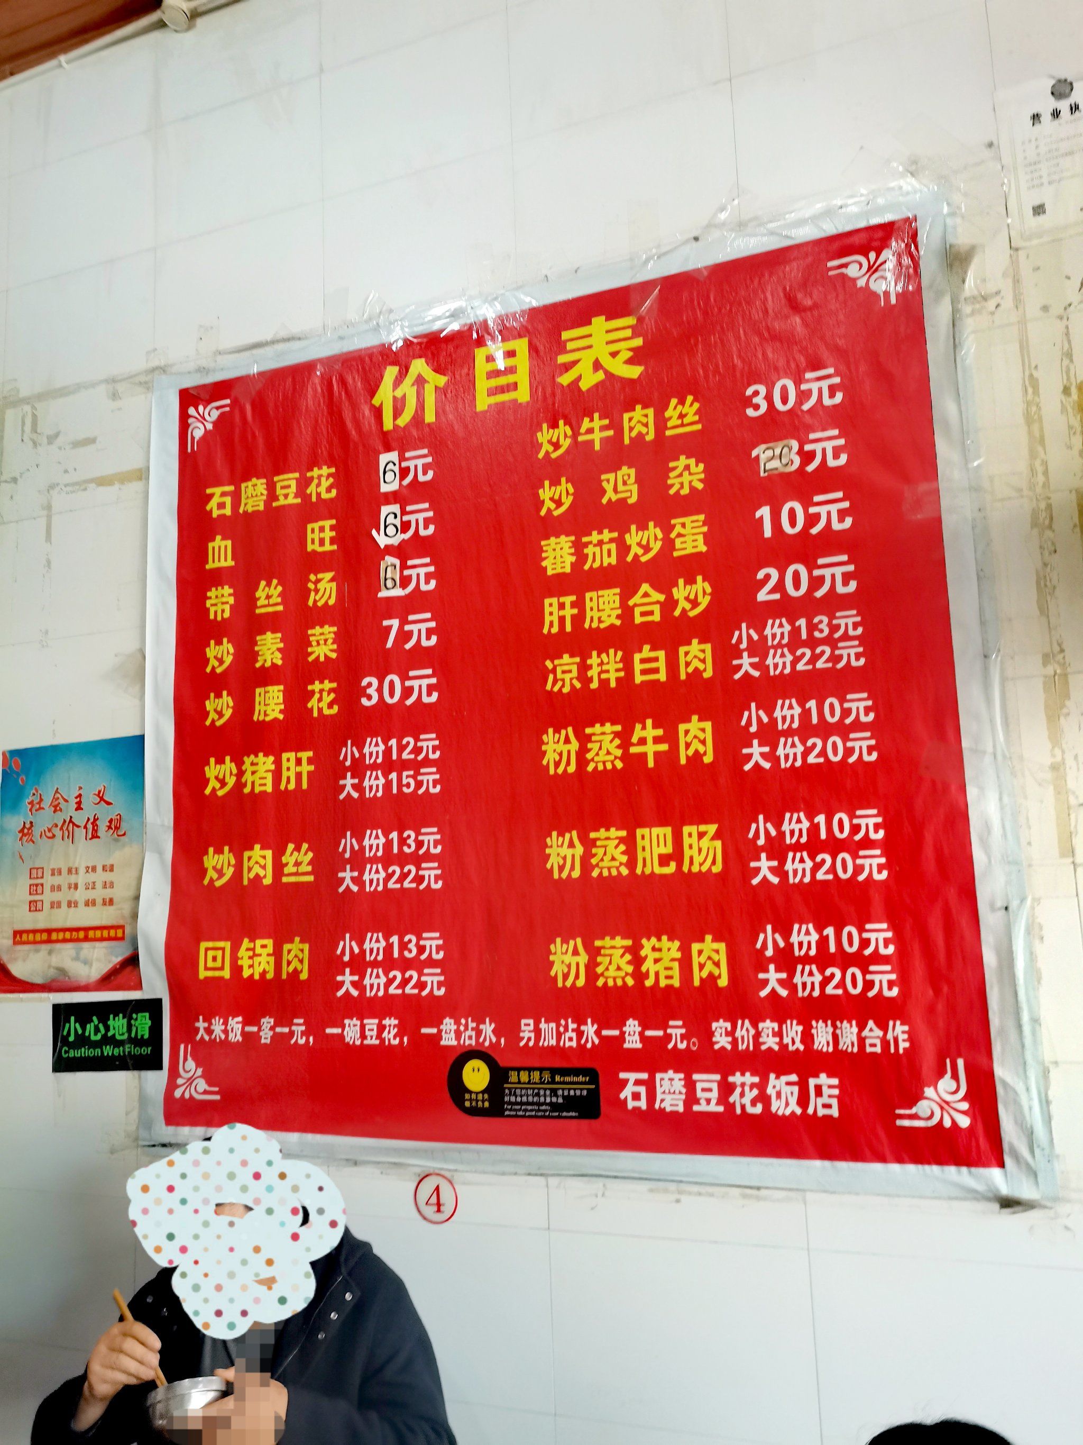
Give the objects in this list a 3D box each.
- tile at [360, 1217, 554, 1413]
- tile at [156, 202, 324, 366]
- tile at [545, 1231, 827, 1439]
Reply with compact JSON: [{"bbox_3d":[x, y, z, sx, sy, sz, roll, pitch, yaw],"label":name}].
[{"bbox_3d":[-0.187,1.058,1.963,0.450,0.300,0.010,-5,-9,20],"label":"tile"},{"bbox_3d":[-0.685,-0.977,2.434,0.450,0.300,0.010,-5,-9,20],"label":"tile"},{"bbox_3d":[0.234,1.019,1.809,0.450,0.300,0.010,-5,-9,20],"label":"tile"}]

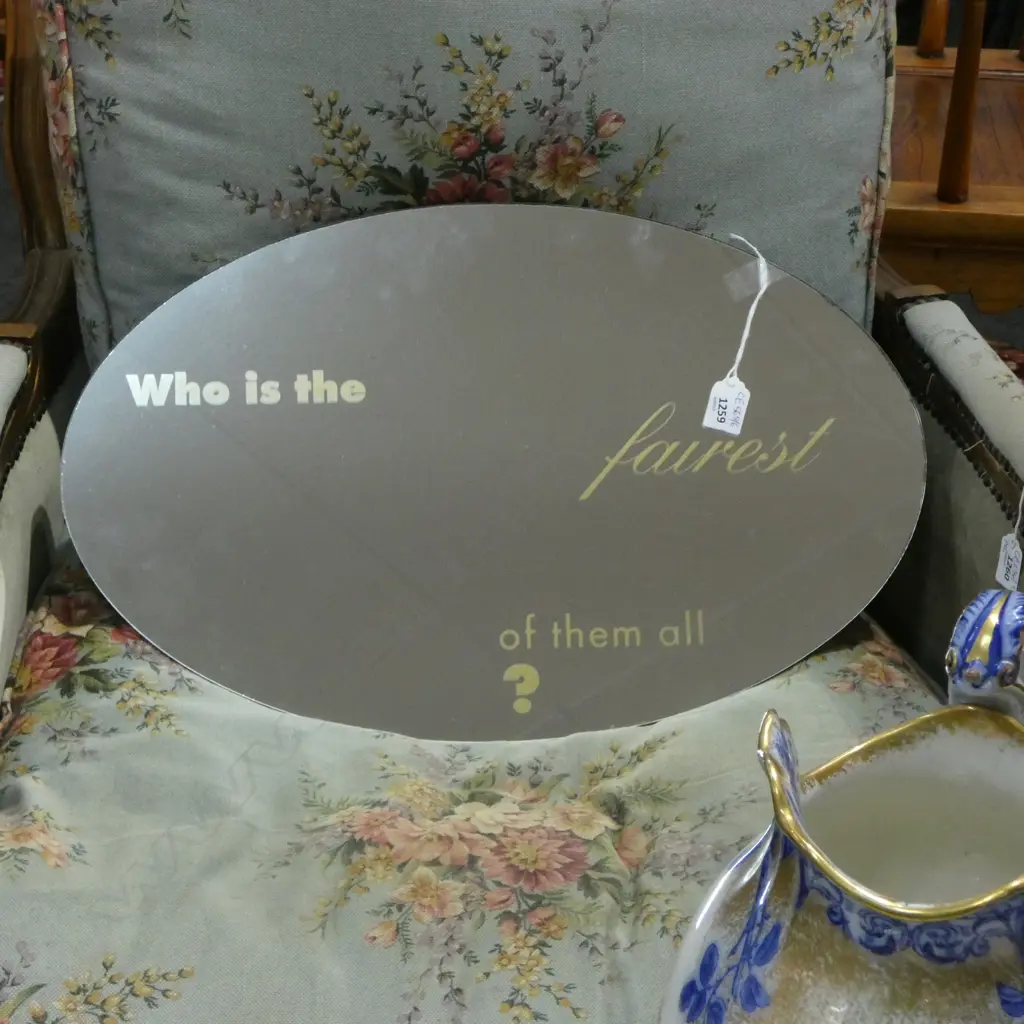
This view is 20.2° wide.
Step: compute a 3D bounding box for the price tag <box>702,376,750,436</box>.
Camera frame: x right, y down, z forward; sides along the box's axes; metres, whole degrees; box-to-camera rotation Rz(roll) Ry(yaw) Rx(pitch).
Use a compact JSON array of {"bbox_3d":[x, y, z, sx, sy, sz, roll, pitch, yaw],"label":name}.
[{"bbox_3d":[0.143,-0.071,1.900,0.024,0.037,0.002,14,-6,2],"label":"price tag"}]

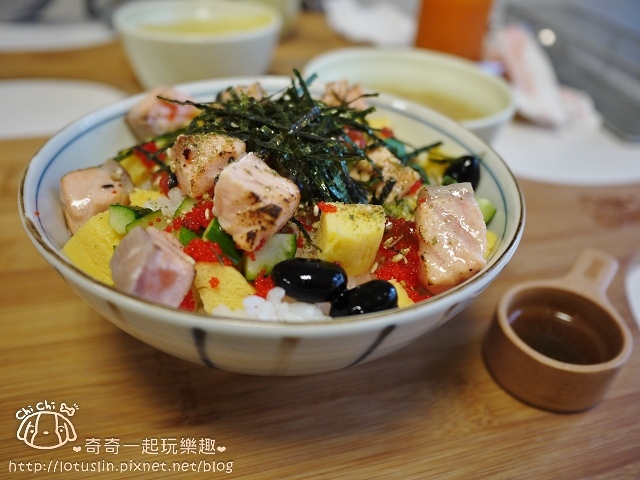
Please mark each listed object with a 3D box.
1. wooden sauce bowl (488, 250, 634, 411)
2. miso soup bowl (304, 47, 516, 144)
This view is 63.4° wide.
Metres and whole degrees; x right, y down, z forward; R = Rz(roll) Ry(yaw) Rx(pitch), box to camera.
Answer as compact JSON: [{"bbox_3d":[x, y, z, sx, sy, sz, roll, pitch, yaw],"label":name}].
[{"bbox_3d":[0.111,0.036,0.232,0.052,0.026,0.088,28,43,28],"label":"wooden sauce bowl"},{"bbox_3d":[0.050,-0.068,0.330,0.129,0.066,0.129,3,37,-2],"label":"miso soup bowl"}]

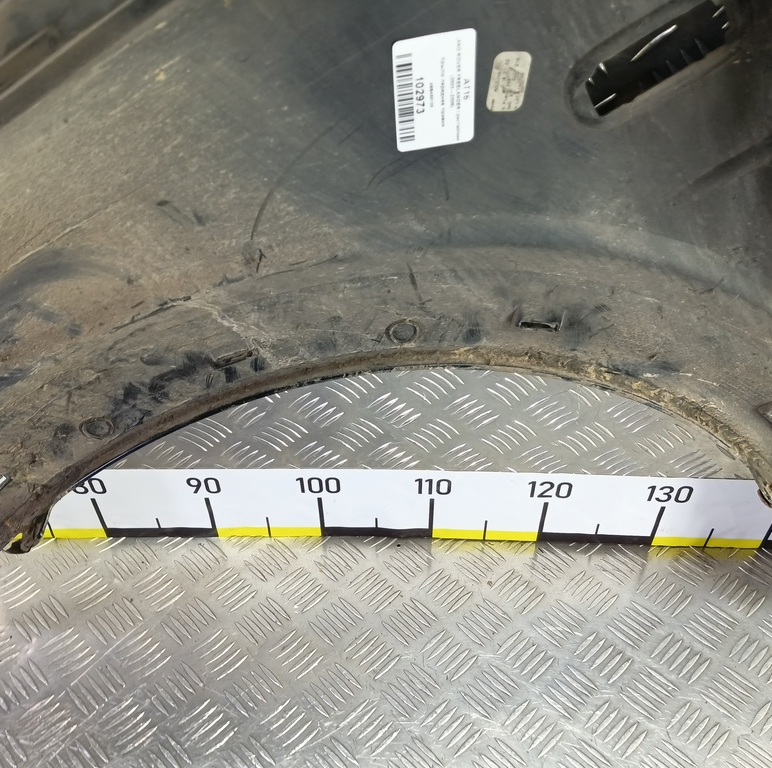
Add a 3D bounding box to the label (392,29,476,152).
[{"bbox_3d":[0.024,-0.142,0.335,0.040,0.058,0.001,-11,51,-4],"label":"label"}]

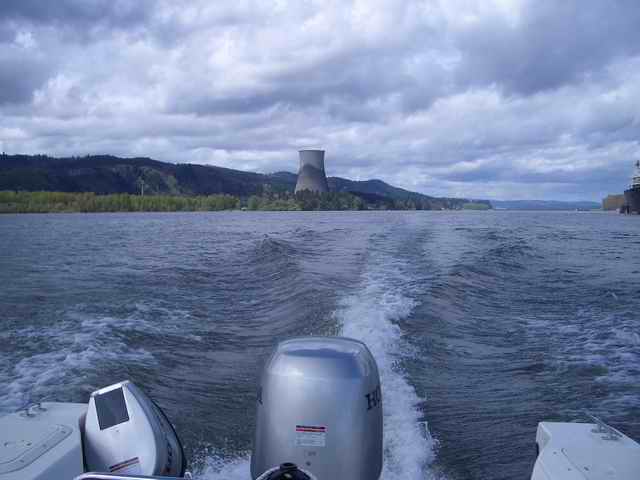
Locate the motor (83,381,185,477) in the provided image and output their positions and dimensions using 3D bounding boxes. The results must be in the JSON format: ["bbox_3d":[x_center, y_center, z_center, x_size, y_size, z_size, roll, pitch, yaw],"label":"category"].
[{"bbox_3d":[-0.632,1.069,2.554,0.360,0.570,1.160,-14,-36,-7],"label":"motor"}]

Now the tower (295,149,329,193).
[{"bbox_3d":[-22.097,-175.378,1810.000,112.000,152.000,112.000,0,3,0],"label":"tower"}]

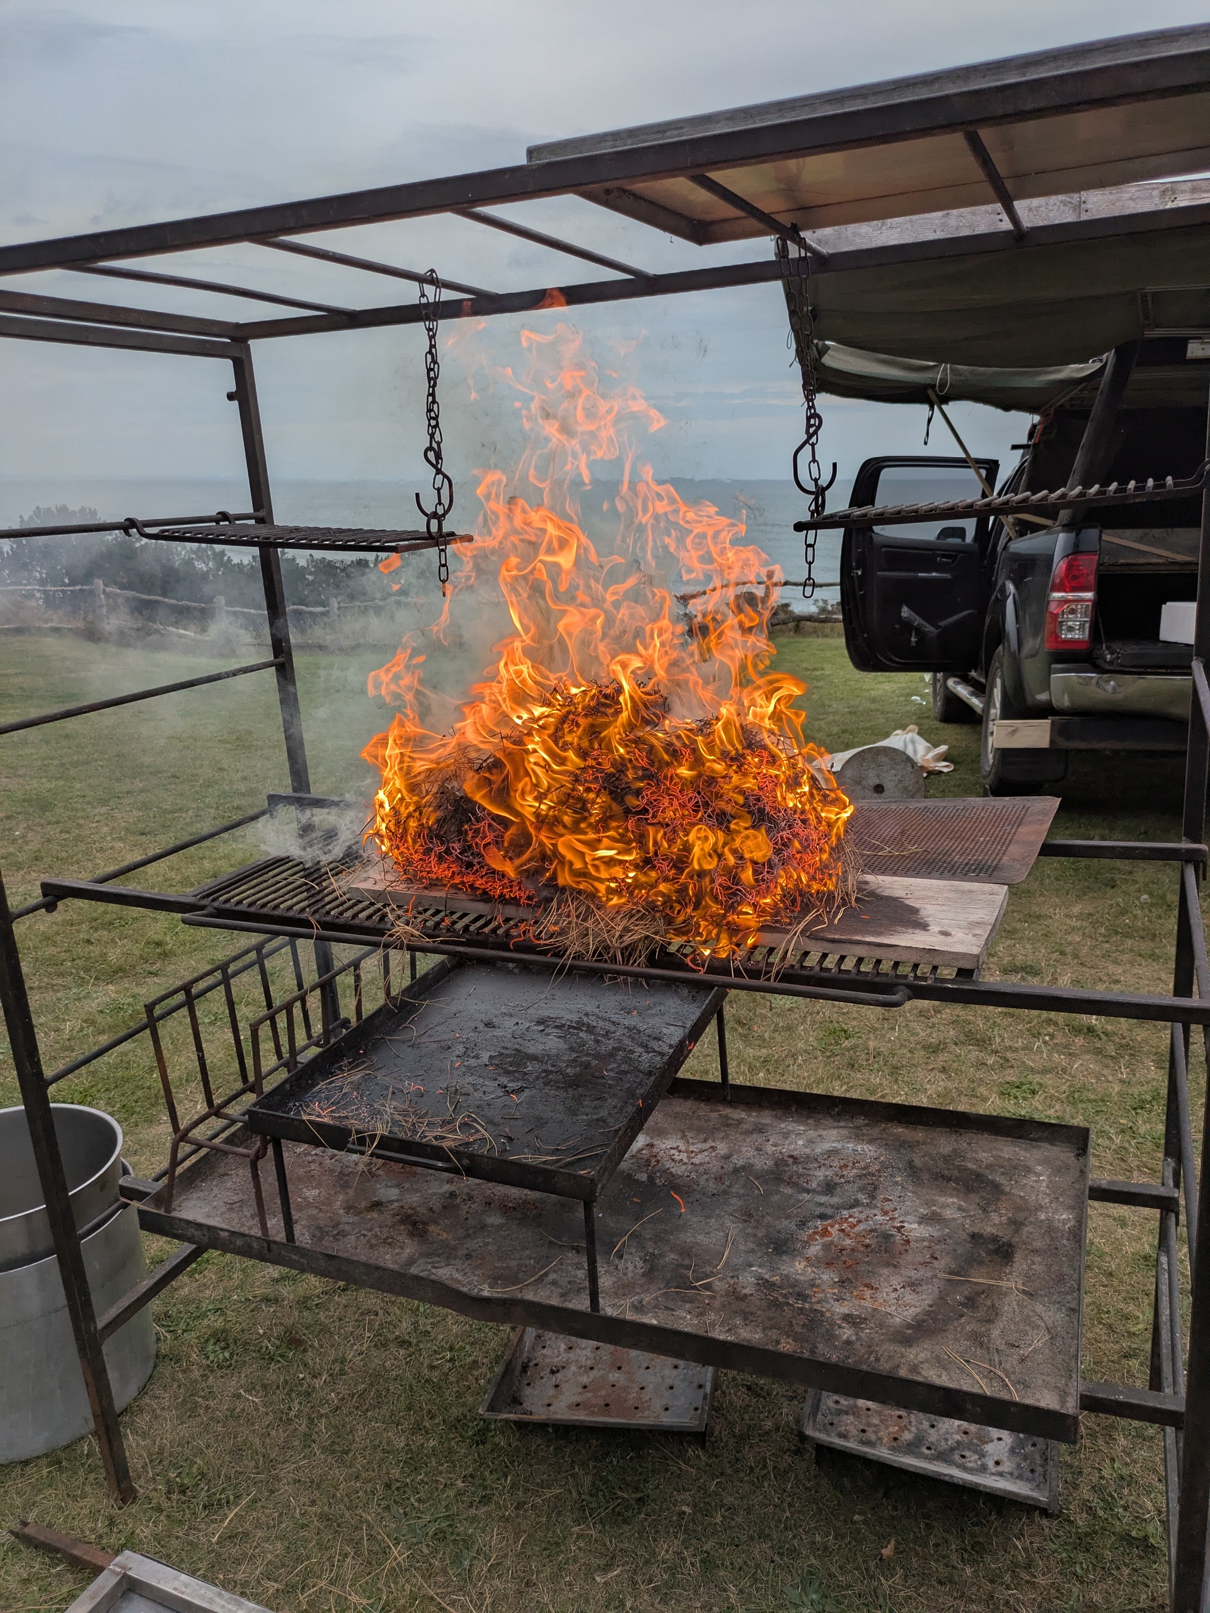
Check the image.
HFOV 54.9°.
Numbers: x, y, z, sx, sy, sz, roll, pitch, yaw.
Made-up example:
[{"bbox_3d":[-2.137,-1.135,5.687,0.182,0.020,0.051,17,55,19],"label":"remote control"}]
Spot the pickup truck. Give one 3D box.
[{"bbox_3d":[2.991,-1.159,6.591,1.950,1.870,5.350,3,11,11],"label":"pickup truck"}]

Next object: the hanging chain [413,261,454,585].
[{"bbox_3d":[-0.231,-0.497,1.577,0.052,0.424,0.045,-2,16,-8],"label":"hanging chain"}]

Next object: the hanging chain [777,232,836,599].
[{"bbox_3d":[0.250,-0.480,1.466,0.075,0.440,0.050,0,16,10],"label":"hanging chain"}]

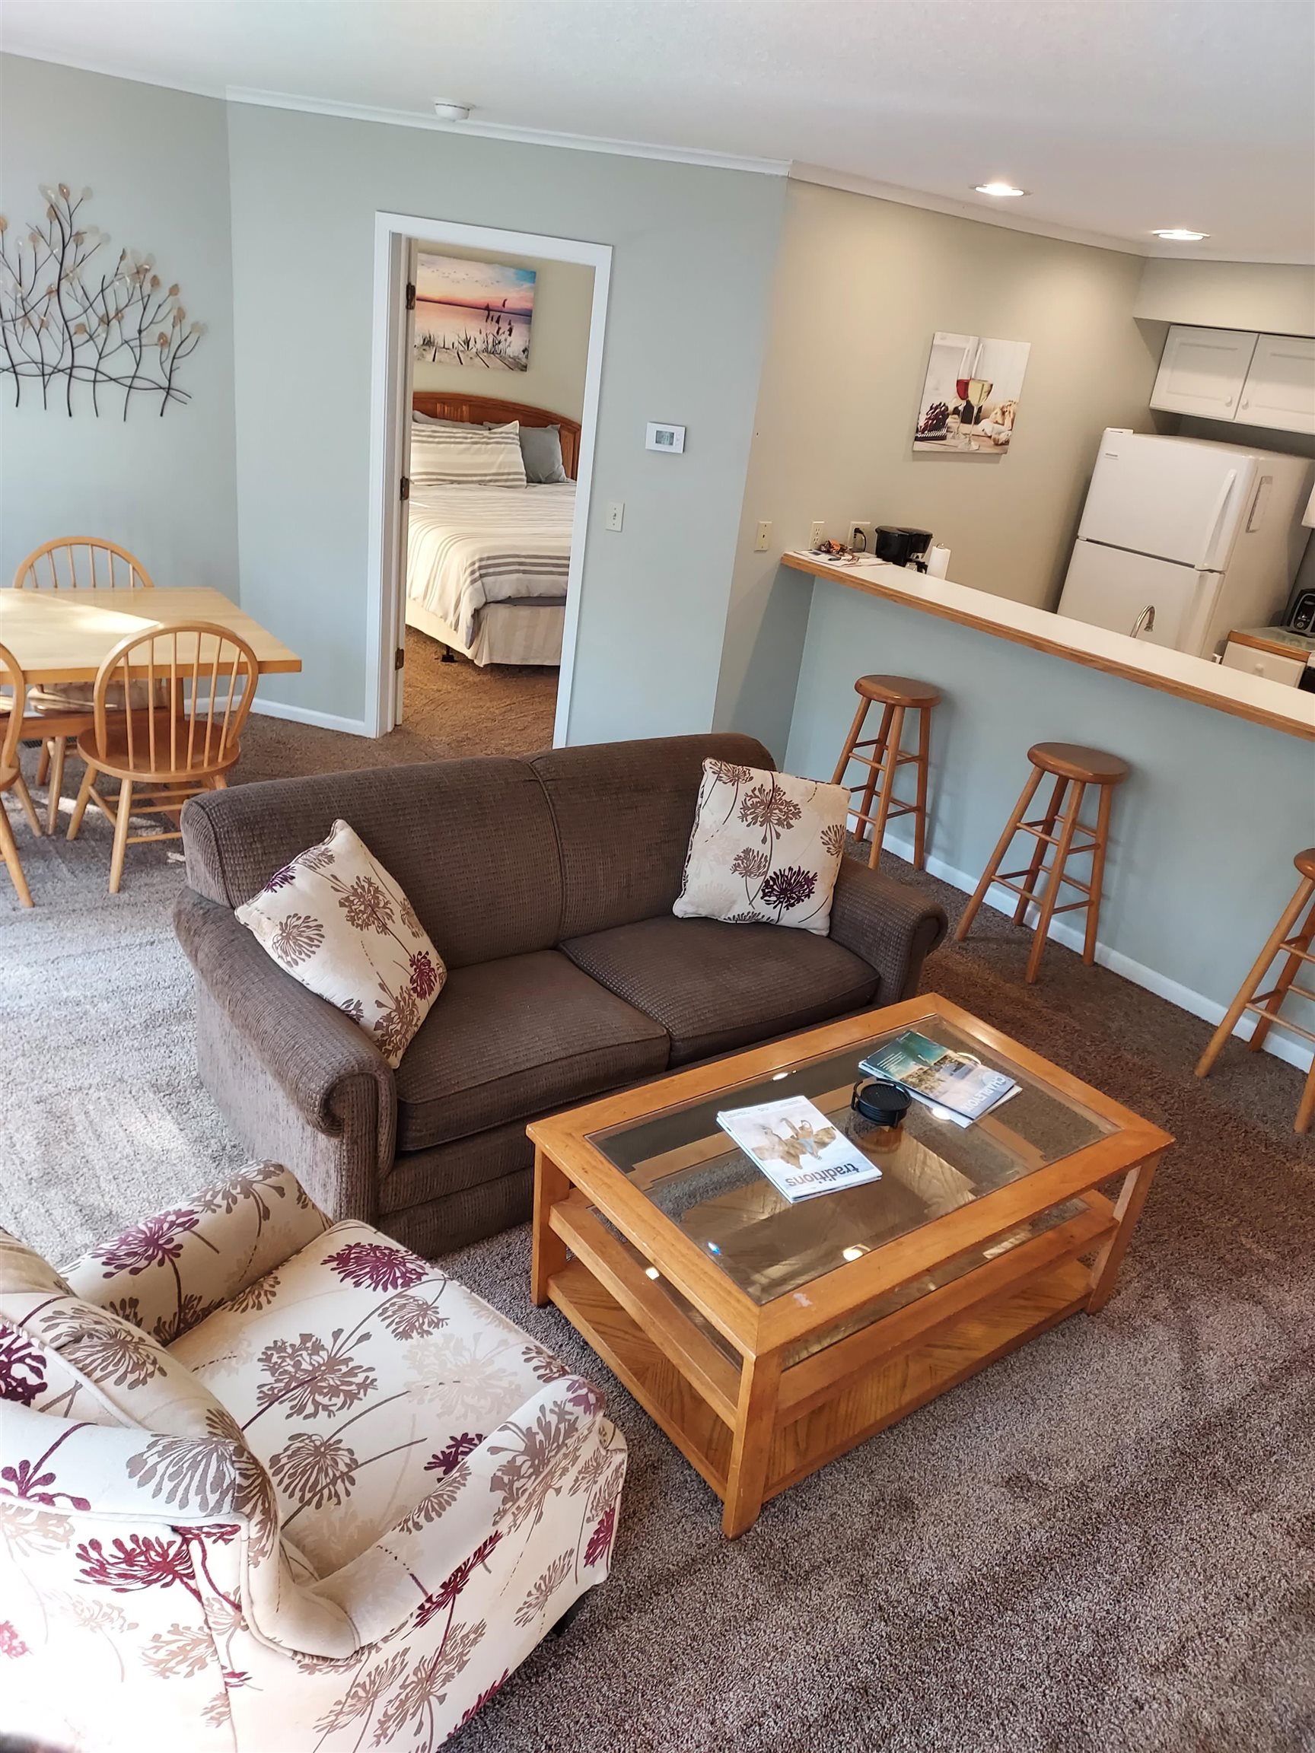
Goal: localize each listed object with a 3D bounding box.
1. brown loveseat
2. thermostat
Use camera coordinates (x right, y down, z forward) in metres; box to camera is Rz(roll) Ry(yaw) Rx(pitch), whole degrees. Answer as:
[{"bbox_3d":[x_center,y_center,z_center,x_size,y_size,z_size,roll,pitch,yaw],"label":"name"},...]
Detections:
[{"bbox_3d":[-0.189,0.170,3.099,1.750,0.860,0.900,-10,30,-34],"label":"brown loveseat"},{"bbox_3d":[0.030,-1.716,4.768,0.147,0.096,0.028,10,25,5],"label":"thermostat"}]

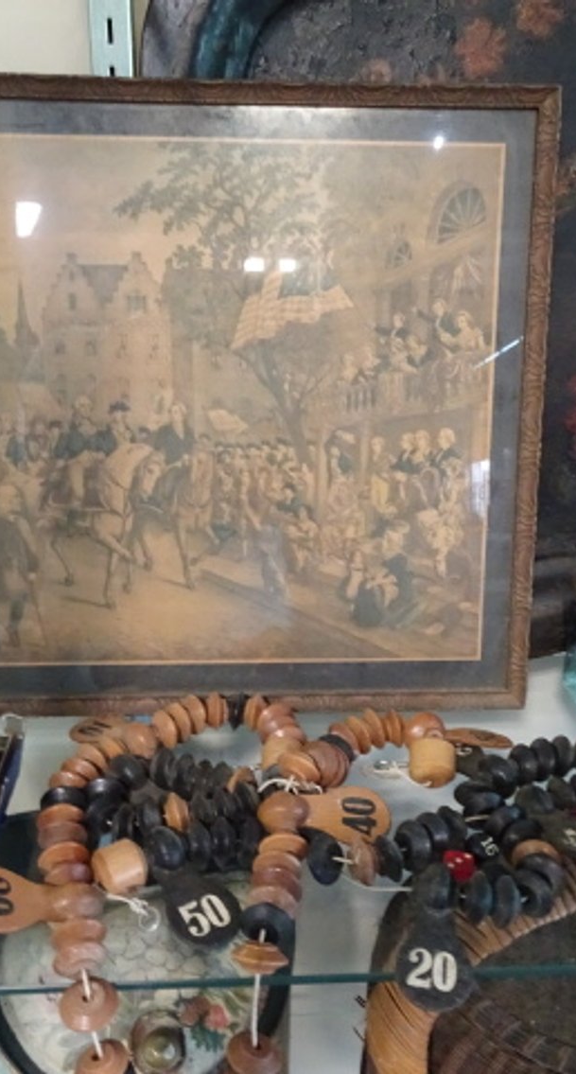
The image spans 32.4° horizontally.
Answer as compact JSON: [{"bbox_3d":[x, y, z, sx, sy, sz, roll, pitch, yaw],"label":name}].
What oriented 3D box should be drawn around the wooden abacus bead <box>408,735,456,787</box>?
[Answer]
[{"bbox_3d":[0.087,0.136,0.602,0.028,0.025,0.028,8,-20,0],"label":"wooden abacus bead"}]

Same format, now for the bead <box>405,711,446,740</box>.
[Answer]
[{"bbox_3d":[0.090,0.125,0.644,0.027,0.024,0.025,0,22,-3],"label":"bead"}]

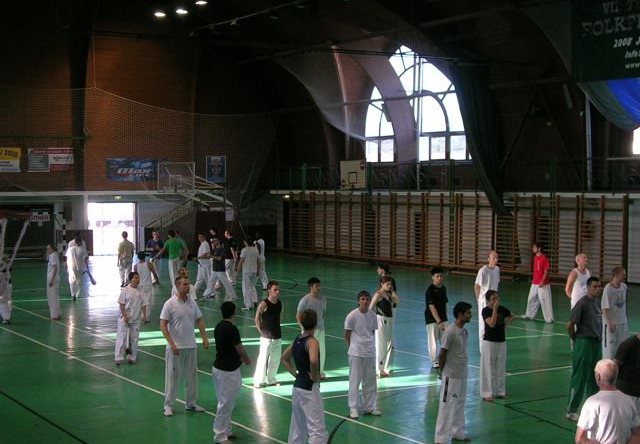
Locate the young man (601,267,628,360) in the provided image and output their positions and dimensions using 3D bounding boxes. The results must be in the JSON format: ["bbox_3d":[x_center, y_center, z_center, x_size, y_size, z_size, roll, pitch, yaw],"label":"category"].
[{"bbox_3d":[5.055,1.650,19.337,0.490,1.750,0.350,-1,2,-30],"label":"young man"}]

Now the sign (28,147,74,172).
[{"bbox_3d":[-11.783,-2.699,49.493,2.070,1.050,0.040,-1,2,-30],"label":"sign"}]

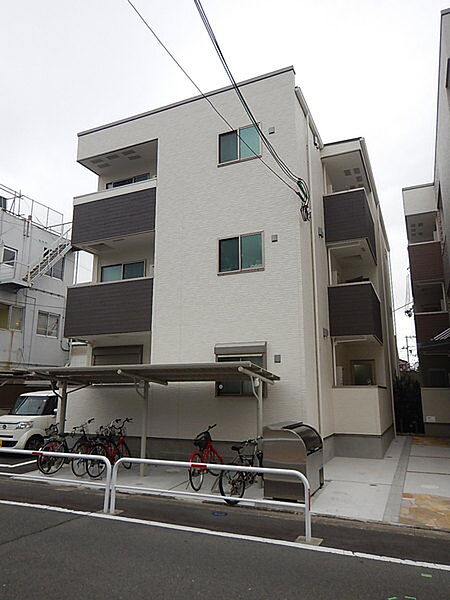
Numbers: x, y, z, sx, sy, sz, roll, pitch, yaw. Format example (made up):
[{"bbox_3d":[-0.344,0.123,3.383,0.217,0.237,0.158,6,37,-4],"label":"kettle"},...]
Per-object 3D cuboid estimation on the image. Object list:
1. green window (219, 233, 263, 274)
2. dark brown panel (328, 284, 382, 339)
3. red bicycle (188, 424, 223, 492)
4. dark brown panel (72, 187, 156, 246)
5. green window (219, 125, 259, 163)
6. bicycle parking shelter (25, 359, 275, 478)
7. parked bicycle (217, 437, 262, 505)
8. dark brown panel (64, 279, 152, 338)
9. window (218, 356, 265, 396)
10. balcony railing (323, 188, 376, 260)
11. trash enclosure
[{"bbox_3d":[0.395,-1.141,10.297,1.235,0.952,0.130,-5,-12,24],"label":"green window"},{"bbox_3d":[4.189,0.509,13.240,1.220,1.500,2.600,-5,-12,24],"label":"dark brown panel"},{"bbox_3d":[-0.323,3.095,8.212,0.530,1.030,1.750,-3,-11,17],"label":"red bicycle"},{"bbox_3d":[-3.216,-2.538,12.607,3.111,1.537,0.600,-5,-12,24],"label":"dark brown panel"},{"bbox_3d":[0.386,-4.040,10.847,1.217,0.942,0.130,-5,-12,24],"label":"green window"},{"bbox_3d":[-1.663,2.601,9.041,5.600,2.310,1.950,-5,-12,24],"label":"bicycle parking shelter"},{"bbox_3d":[0.371,2.960,7.392,0.550,0.980,1.680,-6,-12,27],"label":"parked bicycle"},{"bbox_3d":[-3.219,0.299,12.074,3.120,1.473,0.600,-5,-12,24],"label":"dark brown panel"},{"bbox_3d":[0.376,1.783,9.756,1.281,0.988,0.130,-5,-12,24],"label":"window"},{"bbox_3d":[4.188,-2.311,13.772,1.220,1.520,2.600,-5,-12,24],"label":"balcony railing"},{"bbox_3d":[1.315,2.926,7.726,0.730,1.170,1.450,-5,-12,24],"label":"trash enclosure"}]

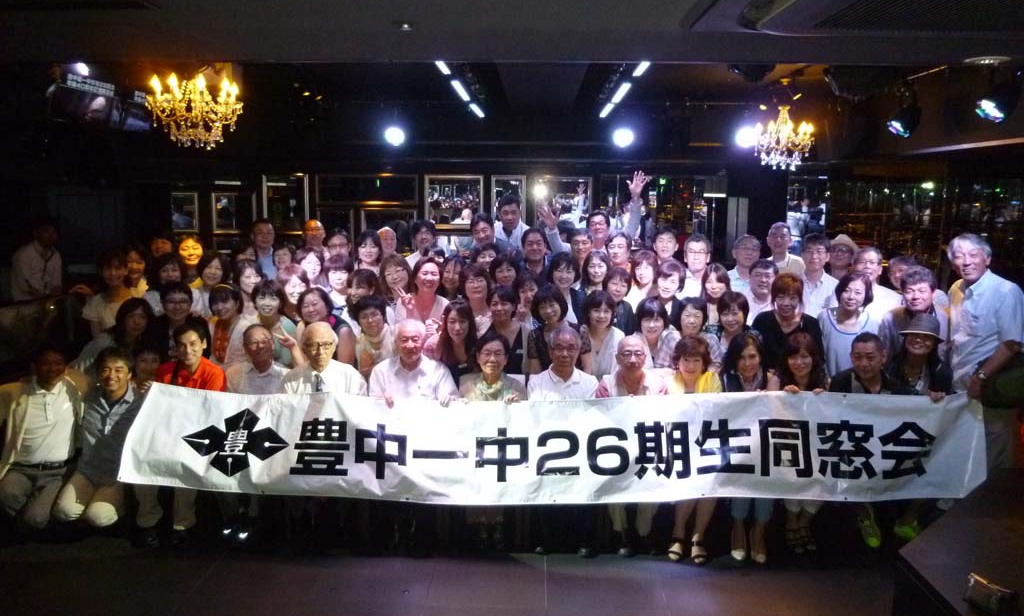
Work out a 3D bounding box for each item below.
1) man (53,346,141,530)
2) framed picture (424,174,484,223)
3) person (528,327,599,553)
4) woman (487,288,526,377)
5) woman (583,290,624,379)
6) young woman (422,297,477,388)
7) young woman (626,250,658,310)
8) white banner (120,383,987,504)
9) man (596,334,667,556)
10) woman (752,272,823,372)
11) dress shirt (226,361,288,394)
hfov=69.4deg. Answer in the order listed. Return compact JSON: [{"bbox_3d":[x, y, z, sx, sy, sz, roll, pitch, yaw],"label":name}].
[{"bbox_3d":[-2.461,0.787,4.485,0.540,1.090,0.660,-1,8,-12],"label":"man"},{"bbox_3d":[-0.680,-1.259,8.743,0.710,0.620,0.050,1,9,2],"label":"framed picture"},{"bbox_3d":[0.283,0.737,4.404,0.460,1.260,0.660,0,8,-1],"label":"person"},{"bbox_3d":[-0.045,0.567,4.926,0.450,1.450,0.420,1,8,2],"label":"woman"},{"bbox_3d":[0.573,0.586,4.828,0.450,1.450,0.420,1,8,7],"label":"woman"},{"bbox_3d":[-0.387,0.599,4.795,0.460,1.286,0.500,0,9,-1],"label":"young woman"},{"bbox_3d":[0.897,0.385,5.246,0.430,1.586,0.300,1,9,6],"label":"young woman"},{"bbox_3d":[0.178,0.749,4.055,4.650,0.580,0.180,1,-5,2],"label":"white banner"},{"bbox_3d":[0.695,0.738,4.379,0.480,1.161,0.800,1,9,6],"label":"man"},{"bbox_3d":[1.681,0.524,4.680,0.460,1.504,0.320,2,9,11],"label":"woman"},{"bbox_3d":[-1.472,0.561,4.330,0.440,0.520,0.280,0,9,-6],"label":"dress shirt"}]

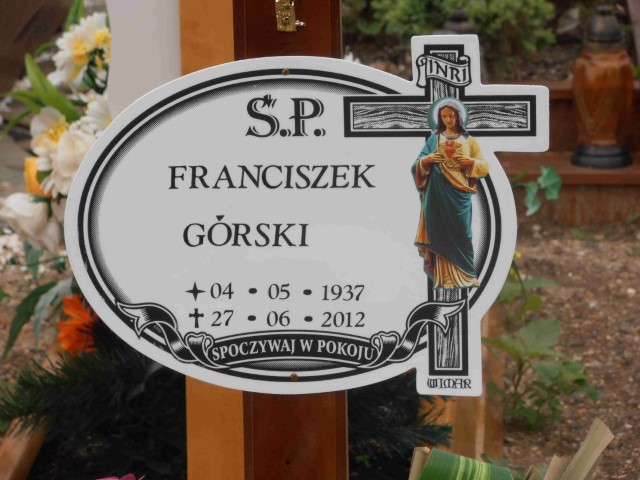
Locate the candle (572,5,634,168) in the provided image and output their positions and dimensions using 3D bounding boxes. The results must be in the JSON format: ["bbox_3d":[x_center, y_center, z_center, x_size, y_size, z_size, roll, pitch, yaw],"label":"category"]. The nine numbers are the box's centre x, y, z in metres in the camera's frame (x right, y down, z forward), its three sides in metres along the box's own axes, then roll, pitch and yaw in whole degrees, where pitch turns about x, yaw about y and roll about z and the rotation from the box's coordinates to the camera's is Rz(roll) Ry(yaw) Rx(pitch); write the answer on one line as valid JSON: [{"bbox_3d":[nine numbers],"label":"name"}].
[{"bbox_3d":[0.508,-0.279,6.570,0.110,0.285,0.110,0,13,0],"label":"candle"}]

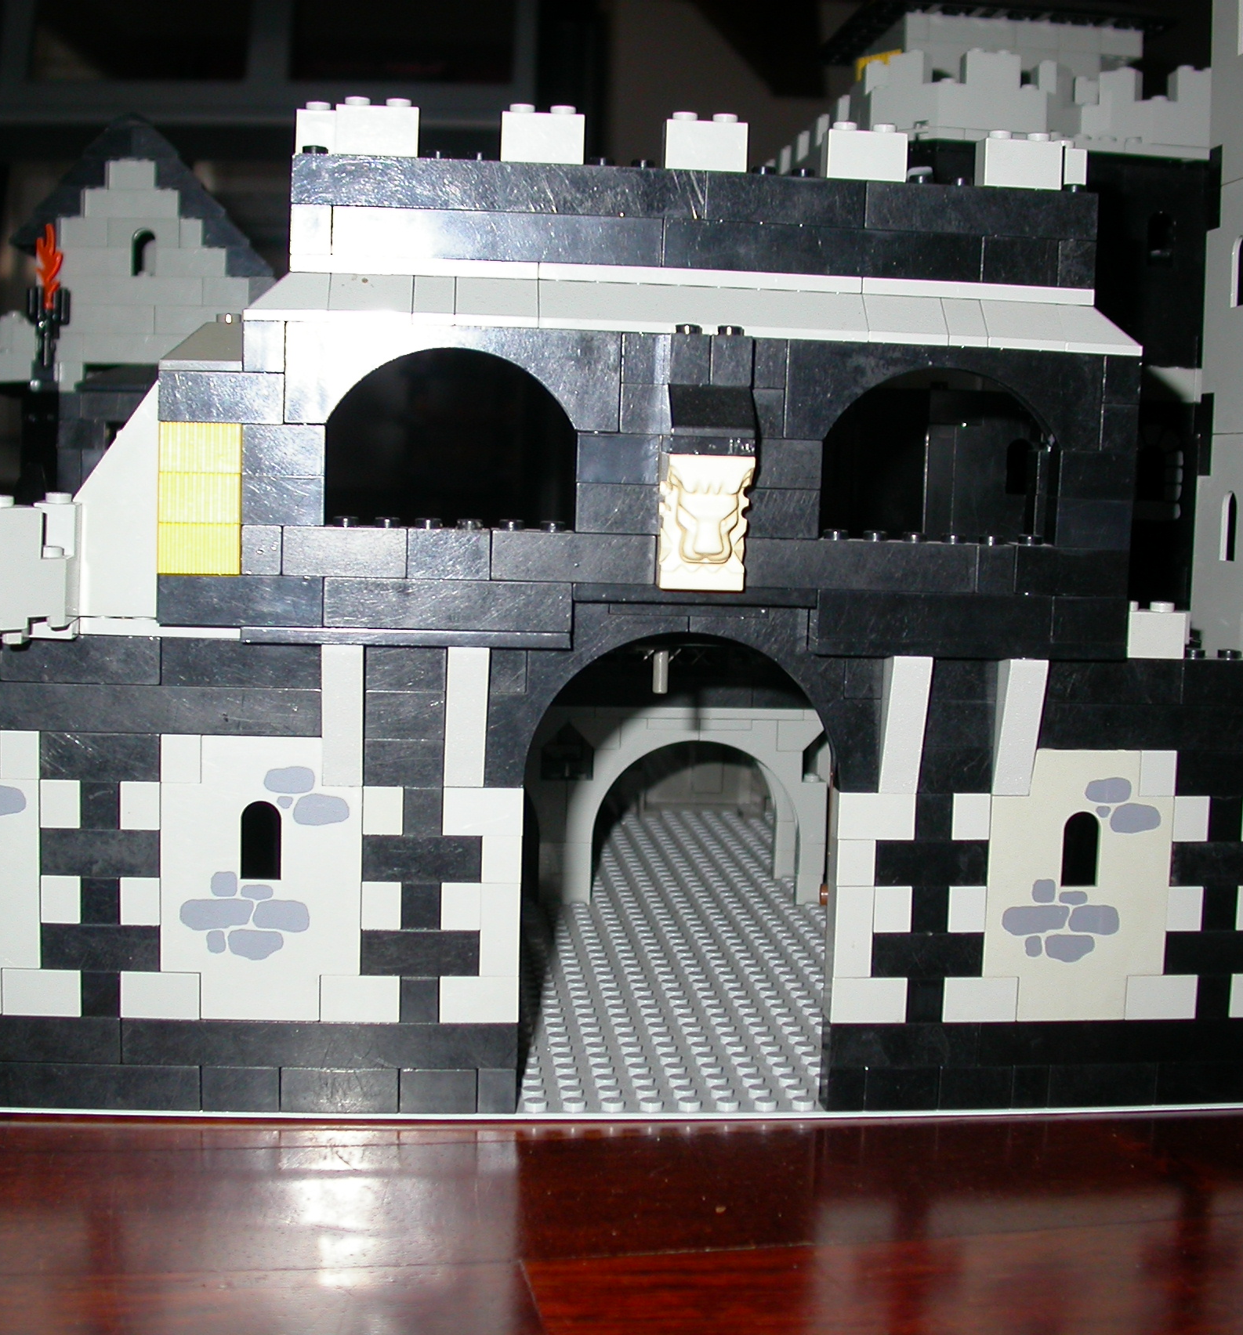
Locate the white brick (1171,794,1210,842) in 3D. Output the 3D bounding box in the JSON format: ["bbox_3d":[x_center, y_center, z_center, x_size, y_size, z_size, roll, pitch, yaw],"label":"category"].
[{"bbox_3d":[0.118,0.031,0.410,0.008,0.011,0.008,1,5,-6],"label":"white brick"}]

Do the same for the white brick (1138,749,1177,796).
[{"bbox_3d":[0.111,0.022,0.410,0.008,0.010,0.008,1,6,-6],"label":"white brick"}]

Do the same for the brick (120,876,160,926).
[{"bbox_3d":[-0.096,0.046,0.393,0.008,0.010,0.008,1,5,-6],"label":"brick"}]

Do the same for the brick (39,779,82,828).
[{"bbox_3d":[-0.111,0.026,0.388,0.008,0.010,0.008,1,5,-6],"label":"brick"}]

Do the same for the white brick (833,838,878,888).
[{"bbox_3d":[0.047,0.039,0.403,0.008,0.011,0.008,1,5,-6],"label":"white brick"}]

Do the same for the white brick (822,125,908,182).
[{"bbox_3d":[0.047,-0.101,0.384,0.016,0.011,0.008,1,5,-6],"label":"white brick"}]

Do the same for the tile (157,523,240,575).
[{"bbox_3d":[-0.082,-0.023,0.380,0.016,0.010,0.008,1,5,-6],"label":"tile"}]

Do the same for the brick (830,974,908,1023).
[{"bbox_3d":[0.050,0.068,0.406,0.016,0.011,0.008,1,5,-6],"label":"brick"}]

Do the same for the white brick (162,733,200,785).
[{"bbox_3d":[-0.088,0.017,0.390,0.008,0.010,0.008,1,5,-6],"label":"white brick"}]

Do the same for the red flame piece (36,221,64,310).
[{"bbox_3d":[-0.185,-0.130,0.632,0.009,0.029,0.004,1,5,-6],"label":"red flame piece"}]

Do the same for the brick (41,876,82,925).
[{"bbox_3d":[-0.111,0.045,0.390,0.008,0.010,0.008,1,6,-6],"label":"brick"}]

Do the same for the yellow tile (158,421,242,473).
[{"bbox_3d":[-0.081,-0.042,0.379,0.016,0.010,0.008,1,5,-6],"label":"yellow tile"}]

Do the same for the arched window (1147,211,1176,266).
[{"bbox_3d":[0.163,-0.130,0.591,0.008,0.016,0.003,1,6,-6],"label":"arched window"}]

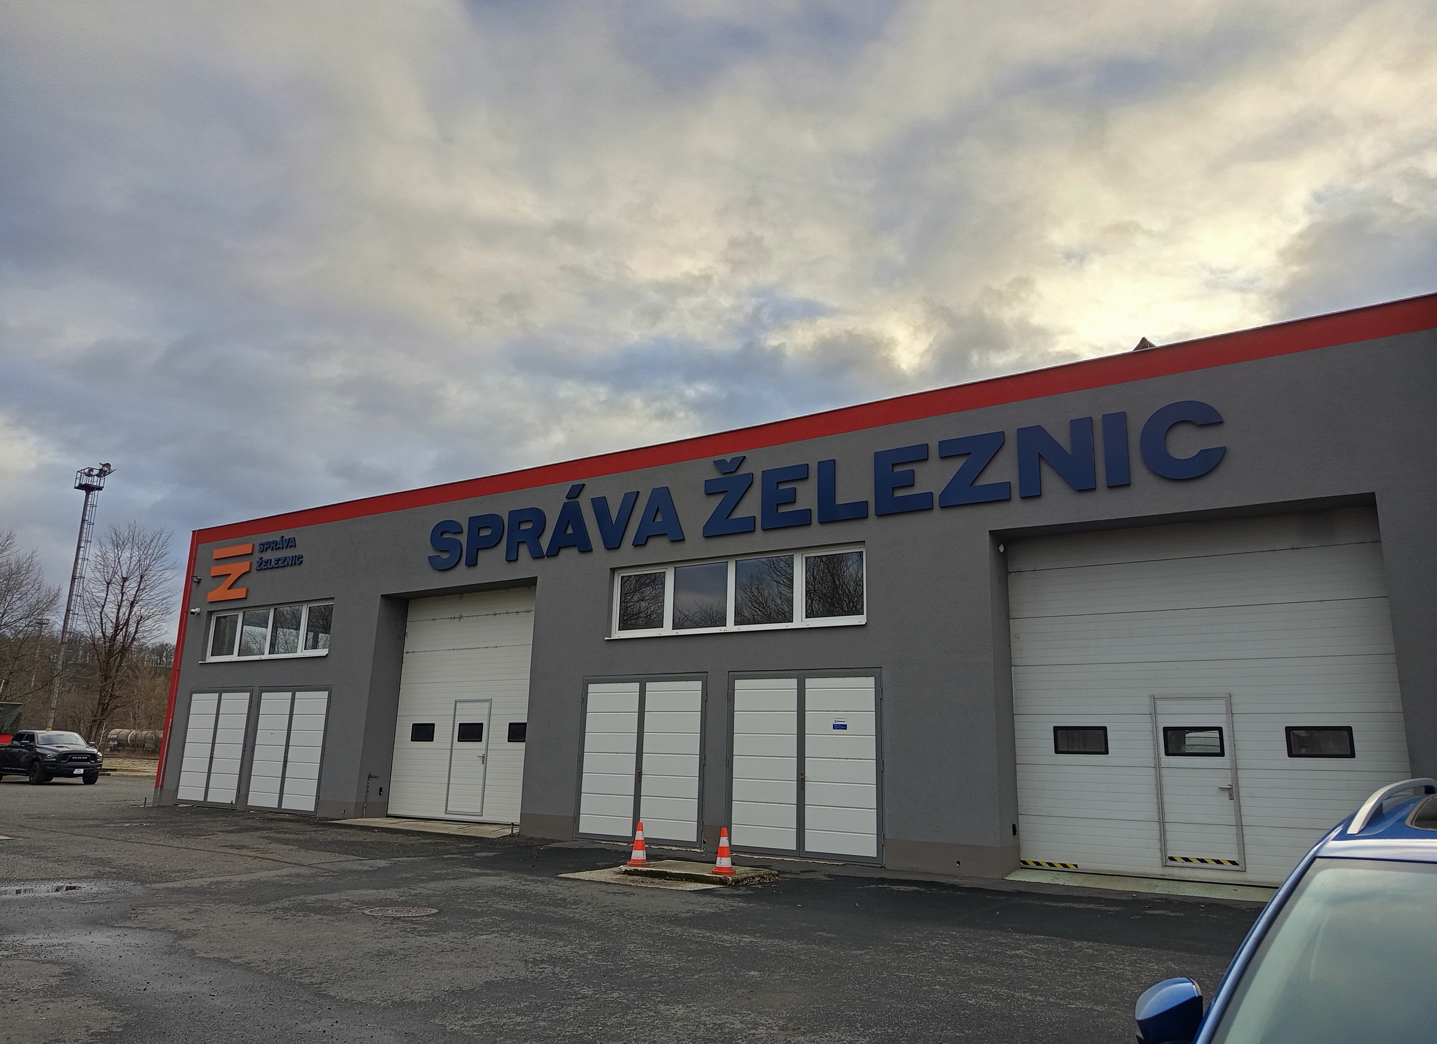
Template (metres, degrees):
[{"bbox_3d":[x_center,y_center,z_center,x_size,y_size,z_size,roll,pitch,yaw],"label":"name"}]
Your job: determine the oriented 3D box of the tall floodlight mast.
[{"bbox_3d":[-42.075,5.729,65.007,2.400,19.880,2.000,5,-14,-16],"label":"tall floodlight mast"}]

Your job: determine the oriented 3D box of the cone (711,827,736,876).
[{"bbox_3d":[0.064,3.806,11.540,0.275,0.500,0.275,1,-13,1],"label":"cone"}]

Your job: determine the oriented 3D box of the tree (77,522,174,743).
[{"bbox_3d":[-36.108,7.215,59.581,5.400,14.760,5.400,9,-15,-30],"label":"tree"}]

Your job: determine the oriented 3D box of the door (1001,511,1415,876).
[{"bbox_3d":[5.510,2.043,11.652,4.110,4.100,0.080,-7,-16,33],"label":"door"}]

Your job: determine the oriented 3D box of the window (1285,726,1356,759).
[{"bbox_3d":[6.544,2.397,10.833,0.620,0.330,0.050,-7,-16,33],"label":"window"}]

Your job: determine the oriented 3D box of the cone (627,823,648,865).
[{"bbox_3d":[-0.981,3.943,12.220,0.260,0.500,0.260,2,-13,-4],"label":"cone"}]

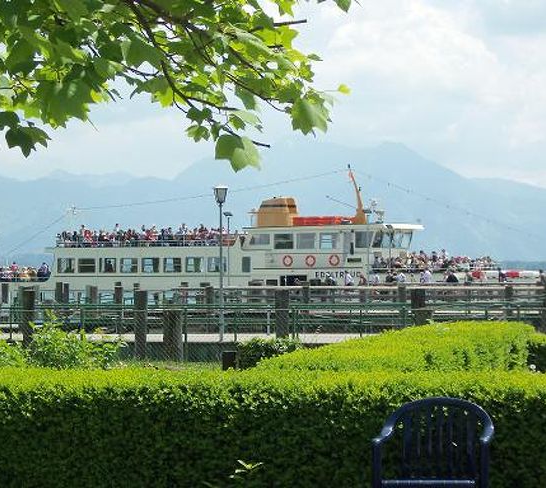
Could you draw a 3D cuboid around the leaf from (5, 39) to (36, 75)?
[{"bbox_3d":[-0.791,-0.587,6.000,0.100,0.115,0.050,0,-1,0],"label":"leaf"}]

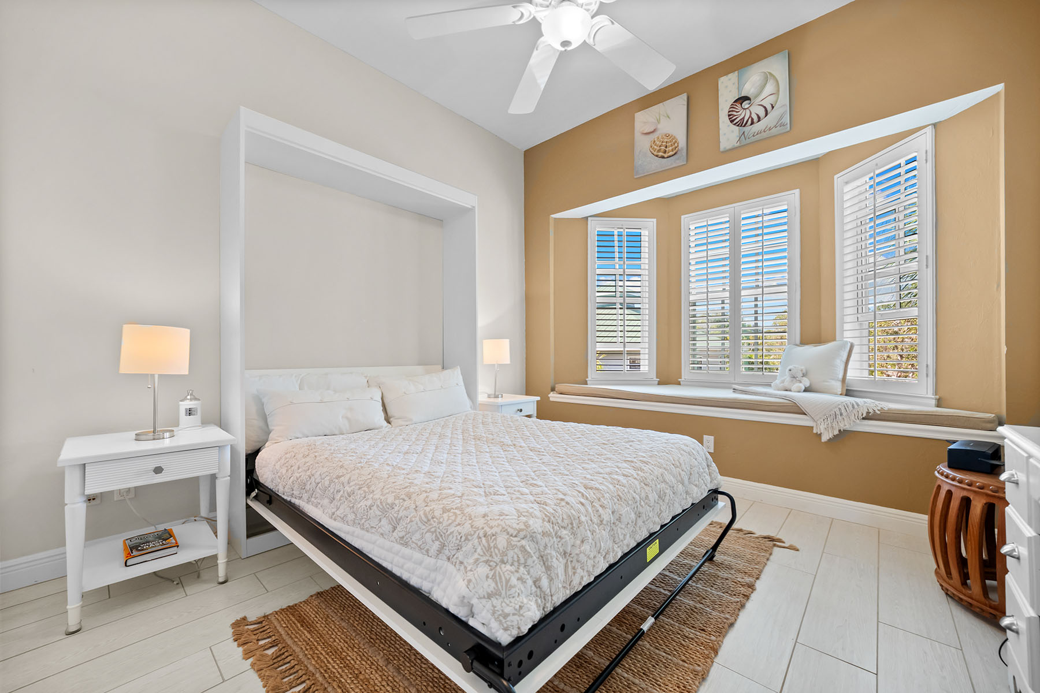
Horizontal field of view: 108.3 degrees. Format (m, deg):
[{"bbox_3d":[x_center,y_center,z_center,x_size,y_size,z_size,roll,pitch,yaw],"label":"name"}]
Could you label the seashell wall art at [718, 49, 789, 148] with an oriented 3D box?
[{"bbox_3d":[1.570,-1.639,2.534,0.399,0.521,0.028,-2,-1,41],"label":"seashell wall art"}]

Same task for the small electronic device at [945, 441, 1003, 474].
[{"bbox_3d":[1.965,0.477,1.625,0.210,0.085,0.120,0,-1,-36],"label":"small electronic device"}]

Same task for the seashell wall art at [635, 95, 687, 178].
[{"bbox_3d":[1.095,-1.640,2.946,0.411,0.521,0.028,0,0,41],"label":"seashell wall art"}]

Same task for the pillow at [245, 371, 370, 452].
[{"bbox_3d":[-1.205,0.352,2.190,0.650,0.400,0.180,0,-23,-46],"label":"pillow"}]

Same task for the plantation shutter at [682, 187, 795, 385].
[{"bbox_3d":[1.907,-0.472,3.315,0.880,1.535,0.060,-1,-1,41],"label":"plantation shutter"}]

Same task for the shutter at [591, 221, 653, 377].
[{"bbox_3d":[1.000,-0.466,3.665,0.622,1.520,0.060,0,0,-5],"label":"shutter"}]

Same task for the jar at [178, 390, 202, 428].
[{"bbox_3d":[-1.695,0.323,1.930,0.088,0.200,0.088,-1,-1,44],"label":"jar"}]

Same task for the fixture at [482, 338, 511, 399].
[{"bbox_3d":[-0.208,0.196,3.320,0.240,0.520,0.240,0,0,0],"label":"fixture"}]

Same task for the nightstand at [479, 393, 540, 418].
[{"bbox_3d":[-0.151,0.735,3.173,0.443,0.610,0.448,0,0,42],"label":"nightstand"}]

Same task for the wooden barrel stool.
[{"bbox_3d":[1.925,0.768,1.478,0.430,0.495,0.430,0,-1,-38],"label":"wooden barrel stool"}]

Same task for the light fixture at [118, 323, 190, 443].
[{"bbox_3d":[-1.611,0.159,1.657,0.219,0.490,0.219,0,0,43],"label":"light fixture"}]

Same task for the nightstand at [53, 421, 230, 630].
[{"bbox_3d":[-1.617,0.724,1.655,0.456,0.640,0.503,0,0,43],"label":"nightstand"}]

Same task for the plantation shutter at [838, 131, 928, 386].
[{"bbox_3d":[2.318,-0.465,2.434,0.050,1.511,0.587,0,0,-2],"label":"plantation shutter"}]

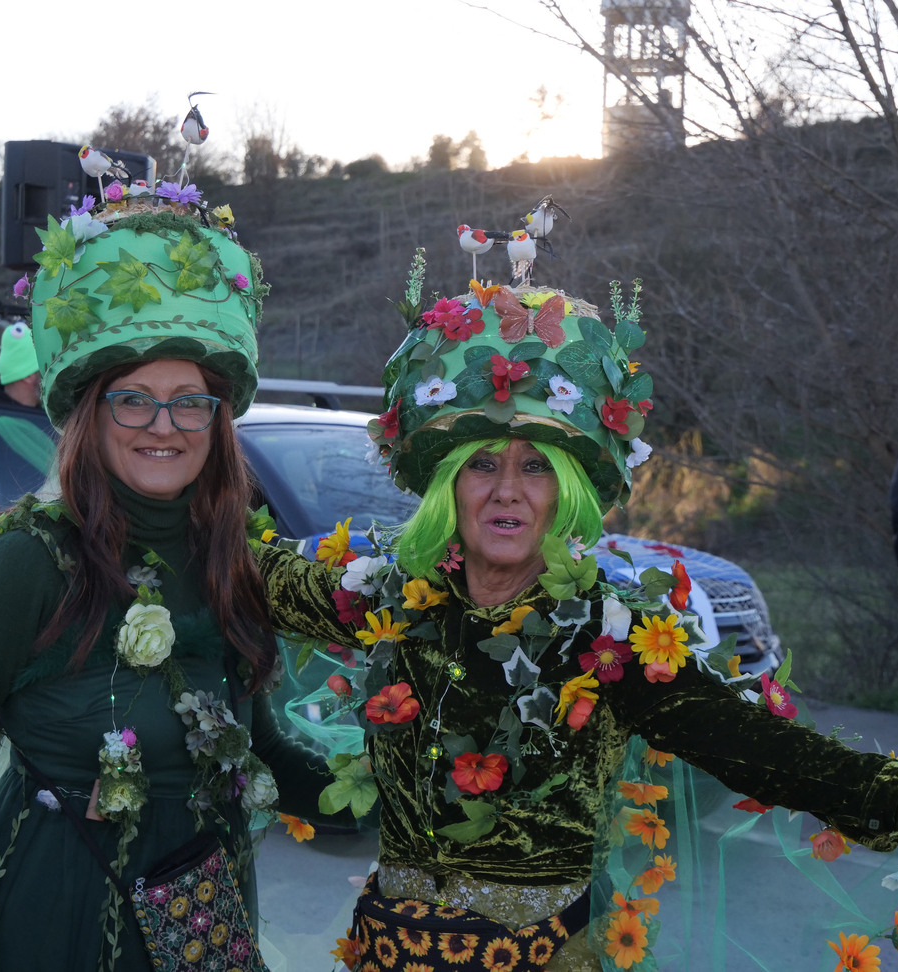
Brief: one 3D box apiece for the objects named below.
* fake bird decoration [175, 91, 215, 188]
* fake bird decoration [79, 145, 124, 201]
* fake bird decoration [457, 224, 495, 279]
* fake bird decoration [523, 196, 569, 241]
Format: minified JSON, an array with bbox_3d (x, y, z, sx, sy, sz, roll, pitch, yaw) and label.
[{"bbox_3d":[-0.328,-0.447,2.700,0.048,0.122,0.055,1,2,18],"label":"fake bird decoration"},{"bbox_3d":[-0.447,-0.403,2.700,0.060,0.072,0.045,0,2,-24],"label":"fake bird decoration"},{"bbox_3d":[0.035,-0.302,2.700,0.055,0.070,0.038,1,2,0],"label":"fake bird decoration"},{"bbox_3d":[0.125,-0.347,2.720,0.050,0.063,0.060,-1,2,-37],"label":"fake bird decoration"}]

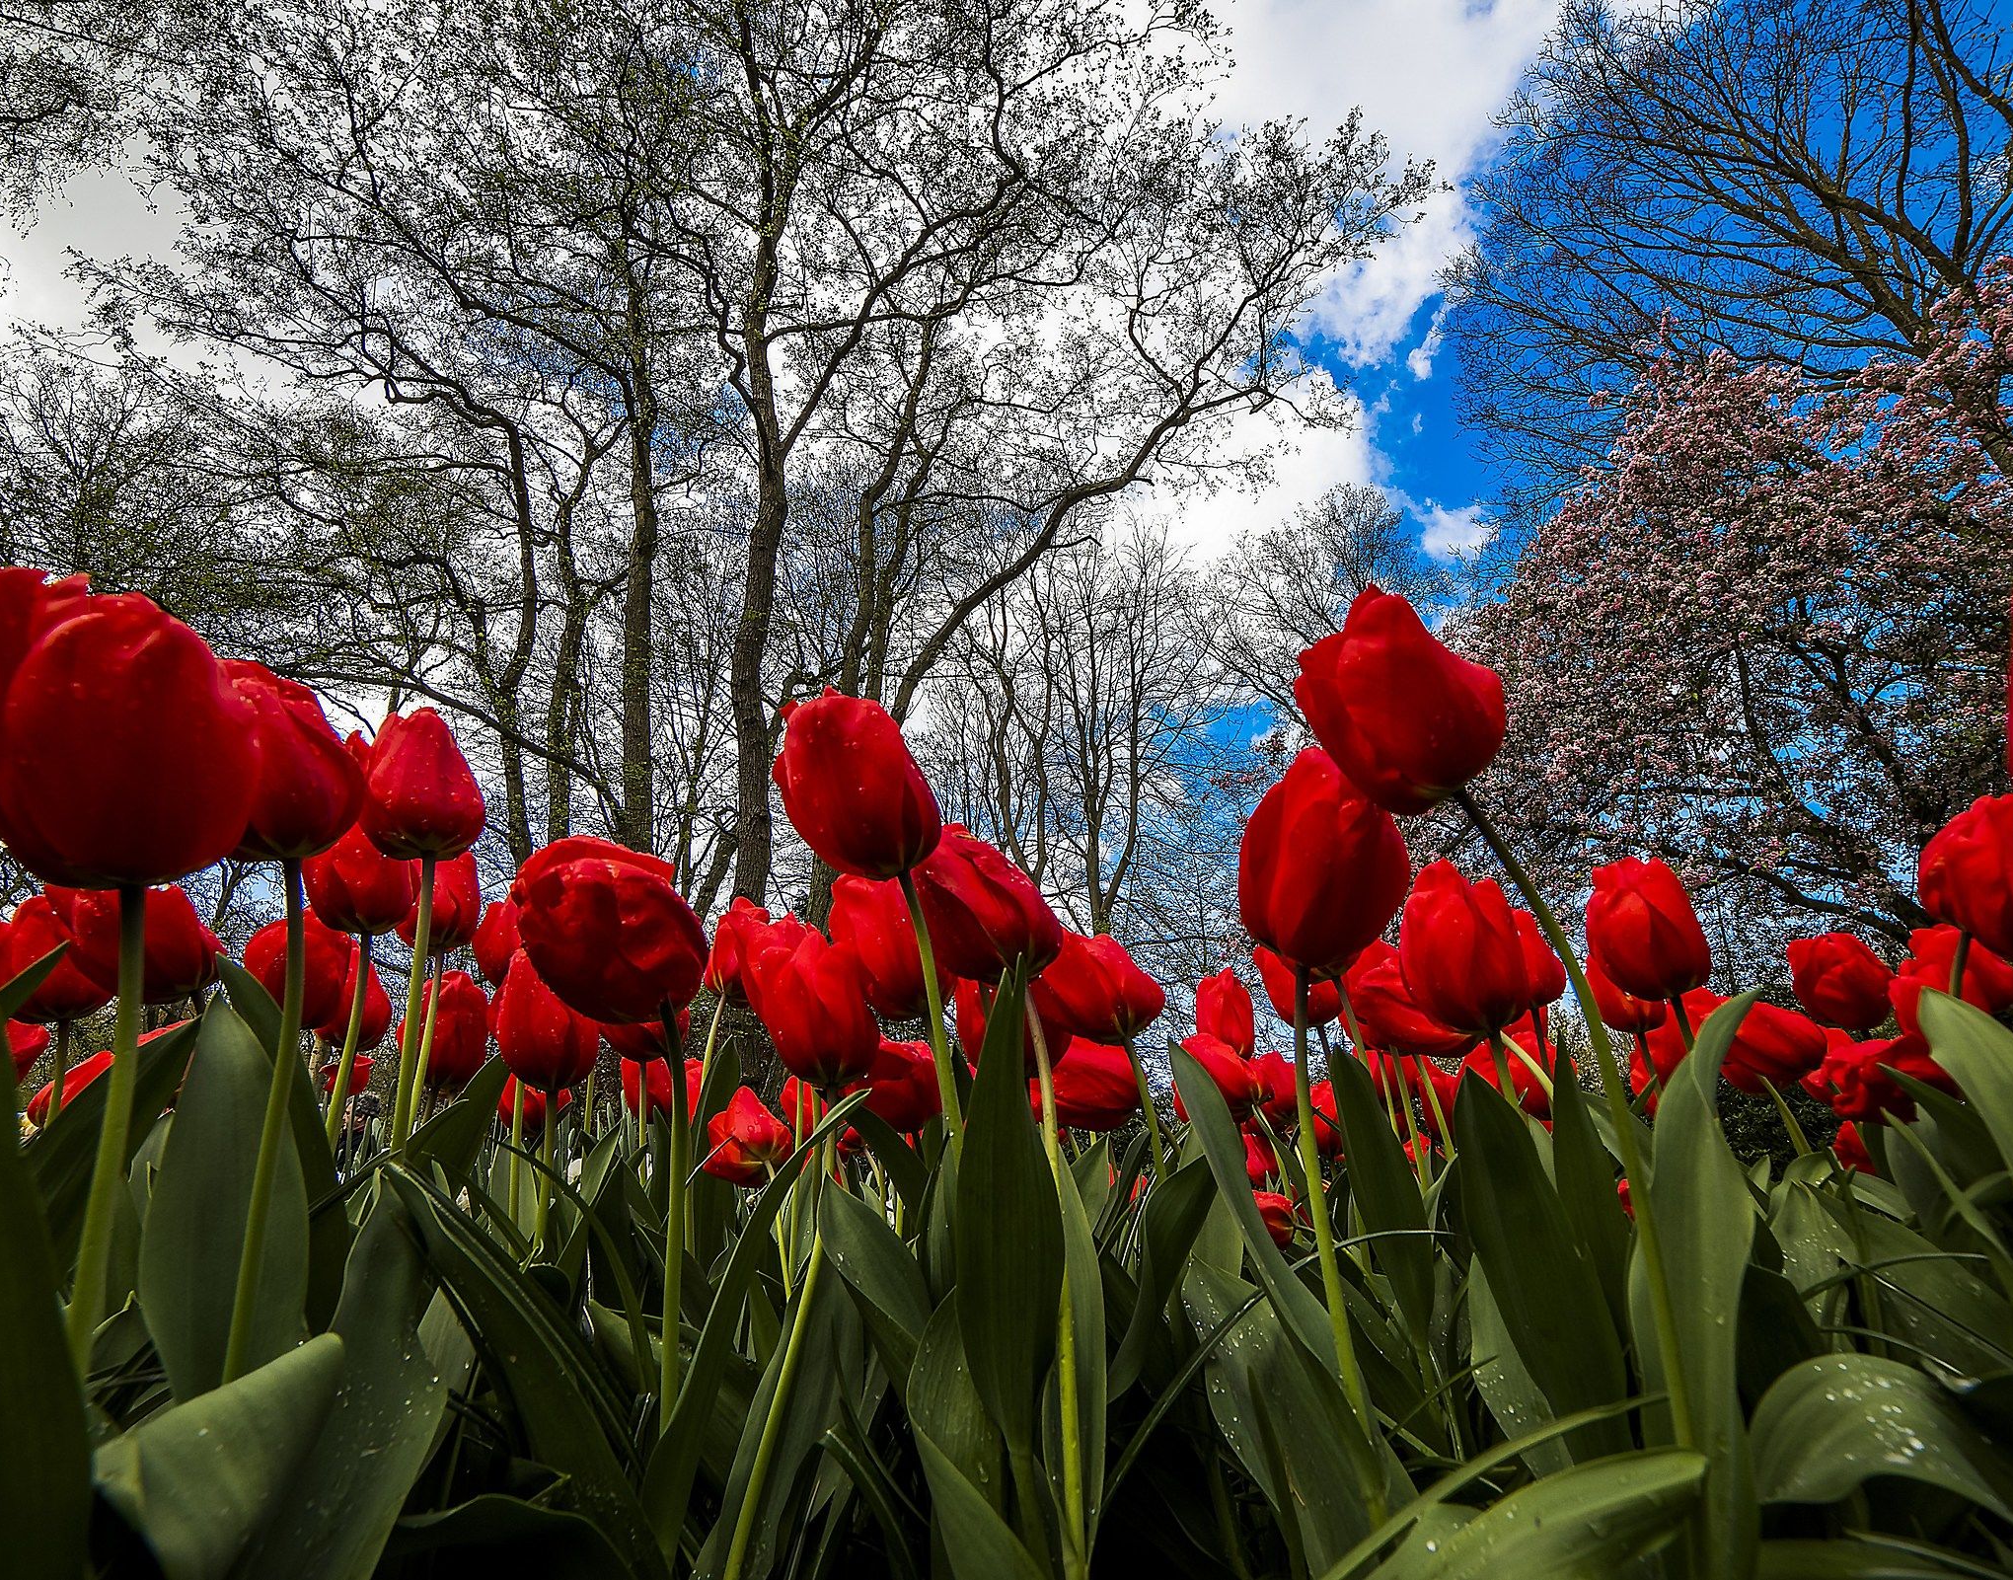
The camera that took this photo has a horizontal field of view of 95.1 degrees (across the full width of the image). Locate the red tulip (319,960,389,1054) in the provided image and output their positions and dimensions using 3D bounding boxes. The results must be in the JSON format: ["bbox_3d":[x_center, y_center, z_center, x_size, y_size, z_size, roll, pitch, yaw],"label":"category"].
[{"bbox_3d":[-0.479,0.153,0.675,0.051,0.072,0.051,-13,-18,0],"label":"red tulip"}]

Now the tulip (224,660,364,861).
[{"bbox_3d":[-0.300,-0.013,0.386,0.052,0.085,0.052,-13,-9,0],"label":"tulip"}]

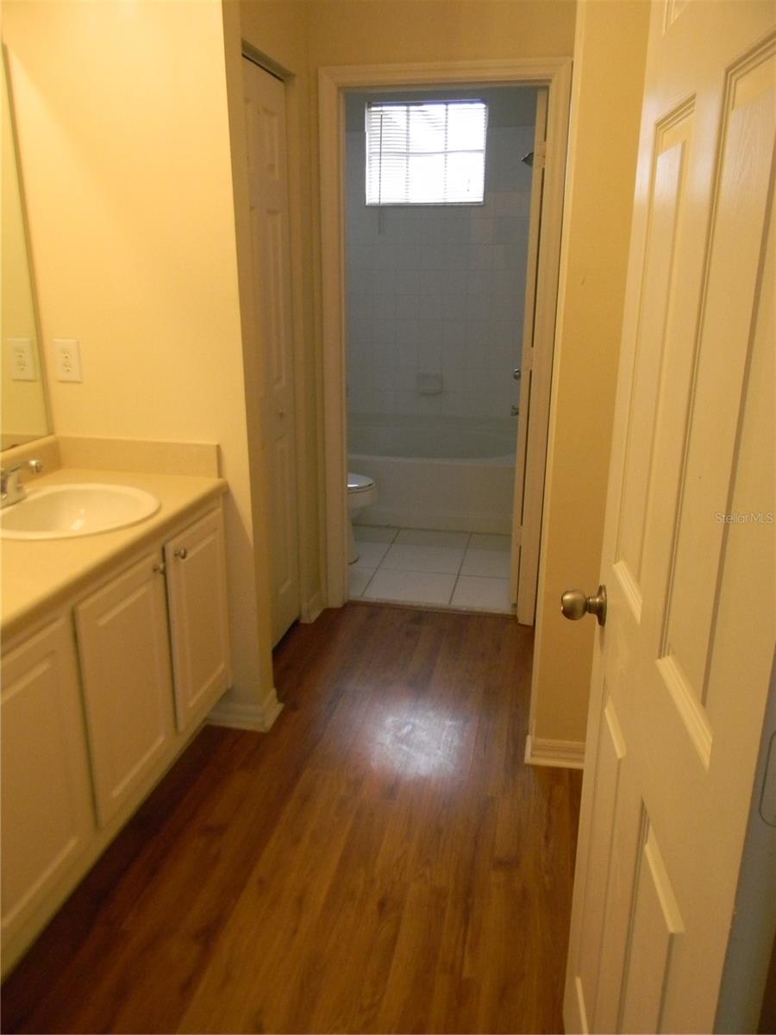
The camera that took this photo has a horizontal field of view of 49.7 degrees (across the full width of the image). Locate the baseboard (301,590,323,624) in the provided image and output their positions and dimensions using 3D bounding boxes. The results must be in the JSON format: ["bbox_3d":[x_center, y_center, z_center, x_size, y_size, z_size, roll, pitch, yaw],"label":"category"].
[{"bbox_3d":[-0.320,0.379,3.558,0.050,0.075,0.171,4,17,11],"label":"baseboard"}]

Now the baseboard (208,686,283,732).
[{"bbox_3d":[-0.470,0.619,2.771,0.204,0.074,0.181,4,17,11],"label":"baseboard"}]

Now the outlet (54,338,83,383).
[{"bbox_3d":[-0.944,-0.461,2.461,0.079,0.123,0.007,4,17,11],"label":"outlet"}]

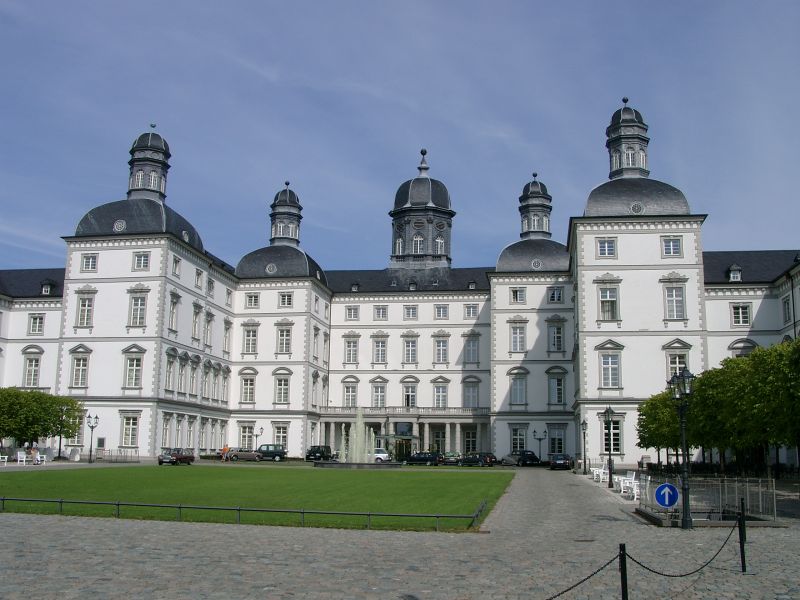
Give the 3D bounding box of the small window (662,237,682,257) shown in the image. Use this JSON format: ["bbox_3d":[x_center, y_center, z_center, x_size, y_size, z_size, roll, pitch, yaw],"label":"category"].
[{"bbox_3d":[25.210,-4.880,72.697,1.684,1.827,0.300,-1,-11,9],"label":"small window"}]

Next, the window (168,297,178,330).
[{"bbox_3d":[-23.160,1.532,80.280,0.300,3.141,1.751,-1,-12,8],"label":"window"}]

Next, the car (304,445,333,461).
[{"bbox_3d":[-9.049,17.207,88.000,1.820,1.720,4.500,-2,-12,13],"label":"car"}]

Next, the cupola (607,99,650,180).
[{"bbox_3d":[23.565,-16.743,81.236,4.234,8.998,4.234,-1,-11,9],"label":"cupola"}]

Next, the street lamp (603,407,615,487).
[{"bbox_3d":[9.967,6.996,37.500,0.550,3.900,0.550,-1,-11,9],"label":"street lamp"}]

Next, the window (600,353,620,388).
[{"bbox_3d":[18.667,6.275,69.650,1.669,3.141,0.300,-1,-12,8],"label":"window"}]

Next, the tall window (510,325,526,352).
[{"bbox_3d":[14.406,4.705,95.411,1.791,3.304,0.300,-1,-11,9],"label":"tall window"}]

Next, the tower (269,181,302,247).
[{"bbox_3d":[-15.227,-11.584,105.804,4.350,8.900,4.350,-1,-12,8],"label":"tower"}]

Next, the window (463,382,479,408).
[{"bbox_3d":[9.299,12.641,102.775,1.836,3.294,0.300,-1,-11,9],"label":"window"}]

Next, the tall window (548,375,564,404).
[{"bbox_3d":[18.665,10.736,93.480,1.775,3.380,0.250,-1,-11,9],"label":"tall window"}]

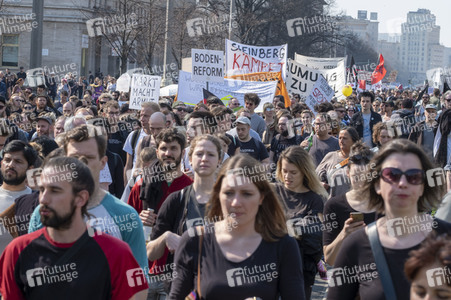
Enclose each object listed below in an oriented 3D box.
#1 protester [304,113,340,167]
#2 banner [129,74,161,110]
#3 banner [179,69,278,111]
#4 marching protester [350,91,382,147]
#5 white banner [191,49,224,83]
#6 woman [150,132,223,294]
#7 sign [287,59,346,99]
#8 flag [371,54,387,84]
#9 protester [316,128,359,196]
[{"bbox_3d":[1.028,0.449,17.835,0.520,1.680,0.380,2,3,22],"label":"protester"},{"bbox_3d":[-1.167,-0.826,24.500,0.420,0.530,0.040,1,2,6],"label":"banner"},{"bbox_3d":[0.039,-1.133,33.000,1.950,0.800,0.120,1,2,6],"label":"banner"},{"bbox_3d":[1.887,0.117,22.838,0.500,1.800,0.340,1,2,6],"label":"marching protester"},{"bbox_3d":[-0.249,-1.219,24.500,0.470,0.460,0.020,2,1,1],"label":"white banner"},{"bbox_3d":[-0.146,0.759,8.935,0.540,1.680,0.400,1,2,3],"label":"woman"},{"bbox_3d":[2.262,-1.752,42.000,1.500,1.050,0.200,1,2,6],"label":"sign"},{"bbox_3d":[5.251,-2.763,58.000,0.580,1.030,0.300,1,2,11],"label":"flag"},{"bbox_3d":[1.089,0.557,16.233,0.520,1.560,0.380,2,3,22],"label":"protester"}]

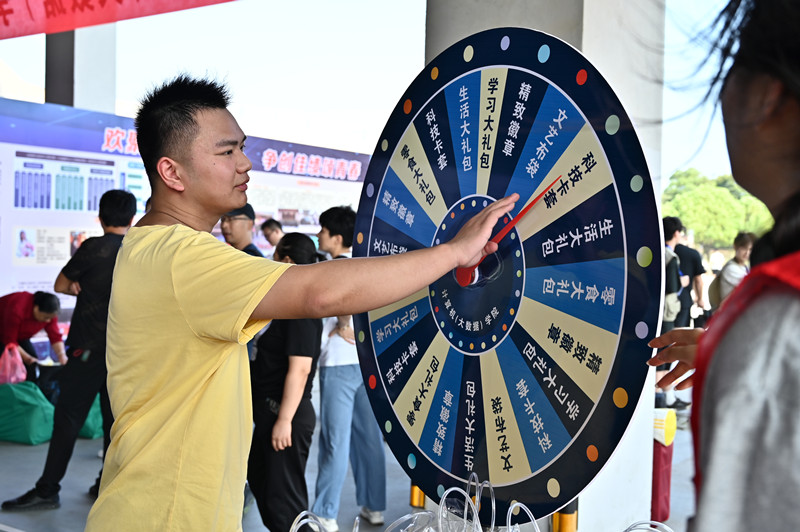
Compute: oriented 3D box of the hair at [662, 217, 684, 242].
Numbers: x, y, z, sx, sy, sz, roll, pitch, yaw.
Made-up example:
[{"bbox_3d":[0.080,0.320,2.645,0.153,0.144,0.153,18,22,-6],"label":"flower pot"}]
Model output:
[{"bbox_3d":[2.525,-0.341,8.200,0.225,0.220,0.180,1,1,-14],"label":"hair"}]

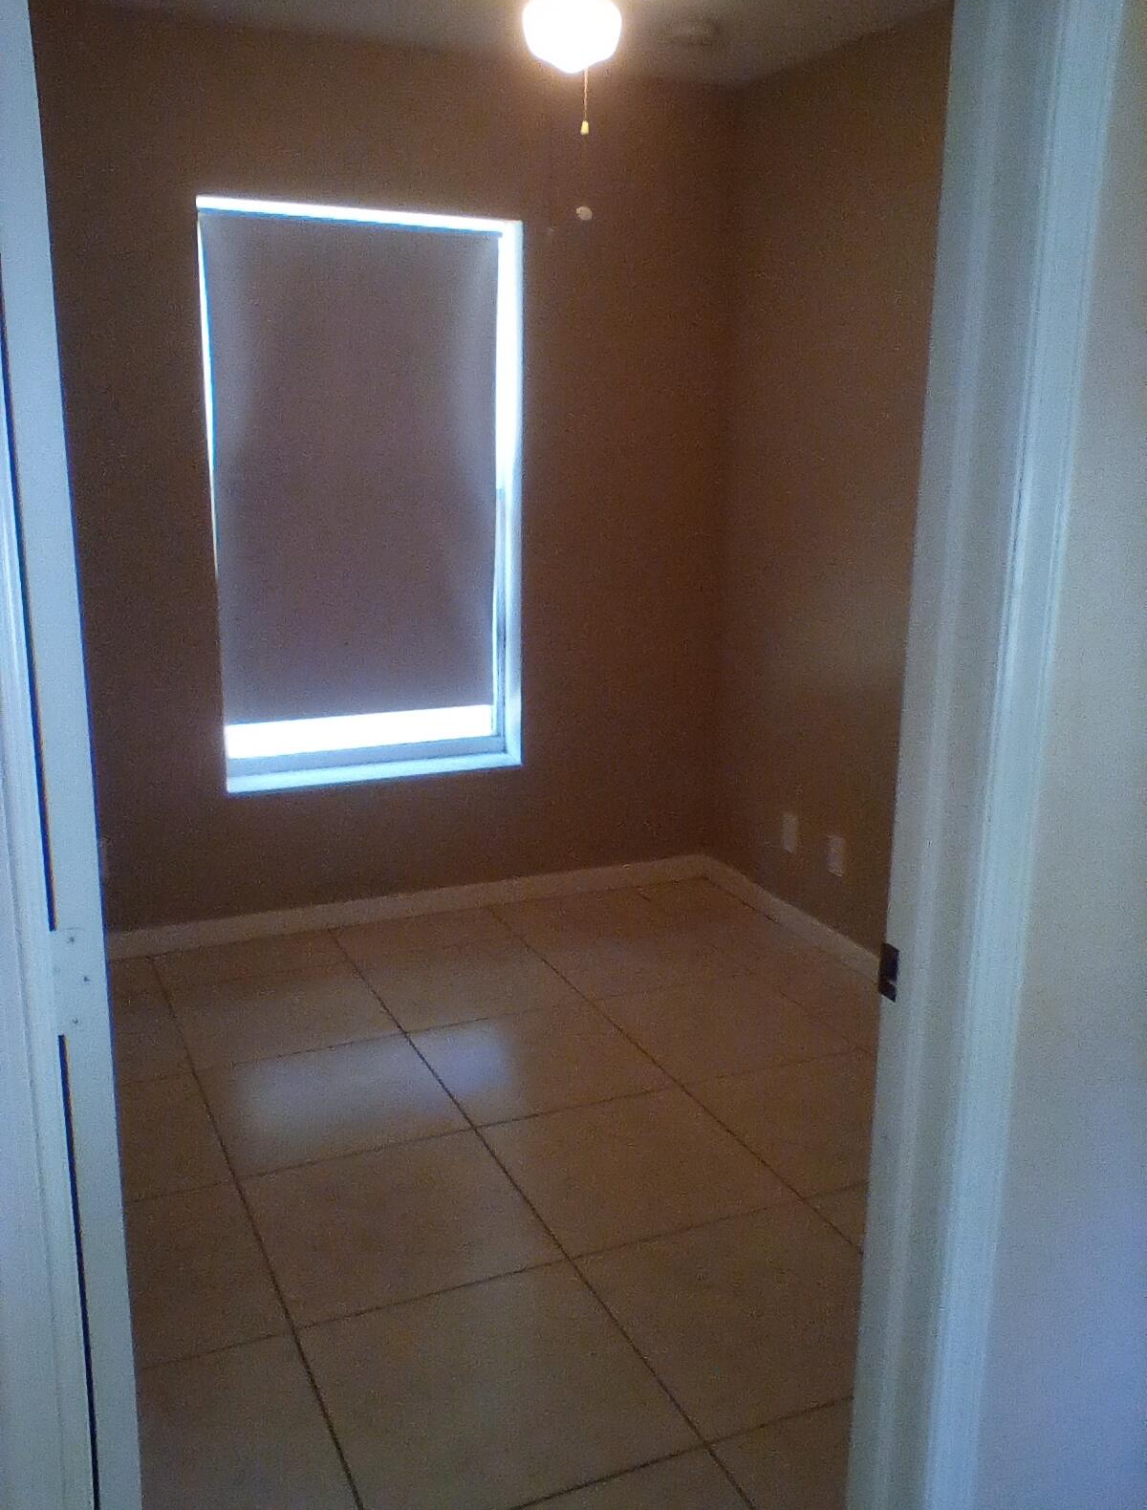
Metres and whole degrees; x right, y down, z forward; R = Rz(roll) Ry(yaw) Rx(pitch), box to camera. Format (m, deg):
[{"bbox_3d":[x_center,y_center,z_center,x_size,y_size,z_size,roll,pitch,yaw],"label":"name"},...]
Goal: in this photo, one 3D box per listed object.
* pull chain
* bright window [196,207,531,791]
[{"bbox_3d":[0.020,-1.093,2.462,0.027,0.253,0.027,1,14,0],"label":"pull chain"},{"bbox_3d":[-0.581,-0.705,3.882,0.886,1.561,0.130,-6,15,-23],"label":"bright window"}]

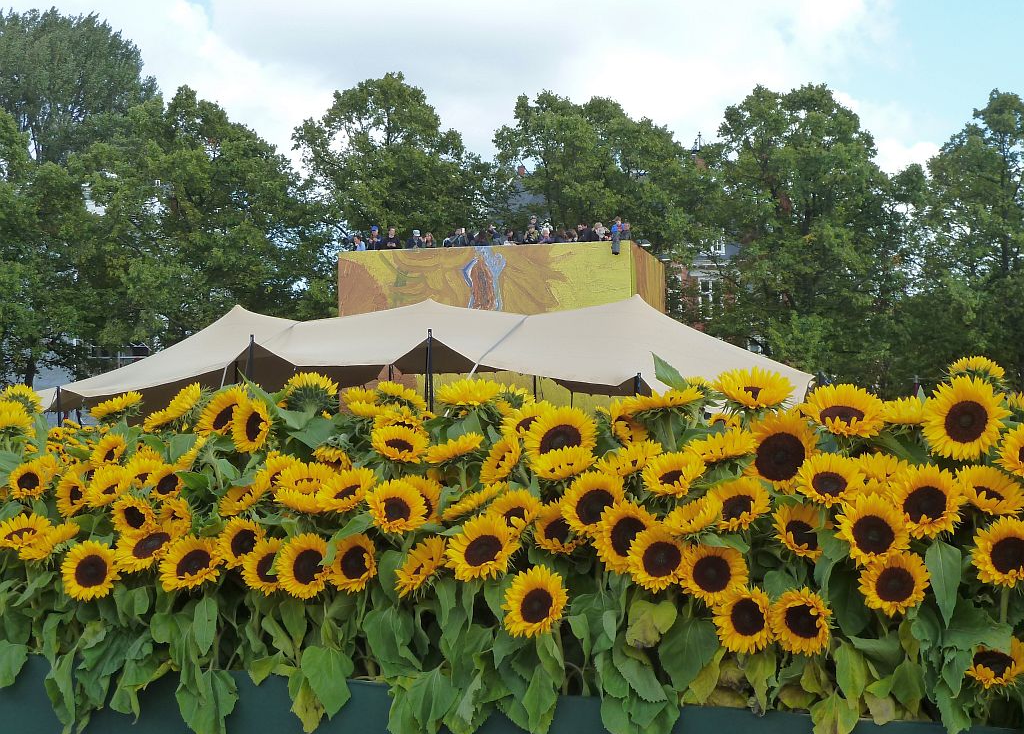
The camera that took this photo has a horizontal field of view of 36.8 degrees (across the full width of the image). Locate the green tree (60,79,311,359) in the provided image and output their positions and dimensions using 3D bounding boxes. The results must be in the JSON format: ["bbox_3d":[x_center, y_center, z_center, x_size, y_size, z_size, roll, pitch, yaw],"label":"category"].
[{"bbox_3d":[-12.878,-3.735,62.000,10.157,15.224,9.500,0,-2,0],"label":"green tree"}]

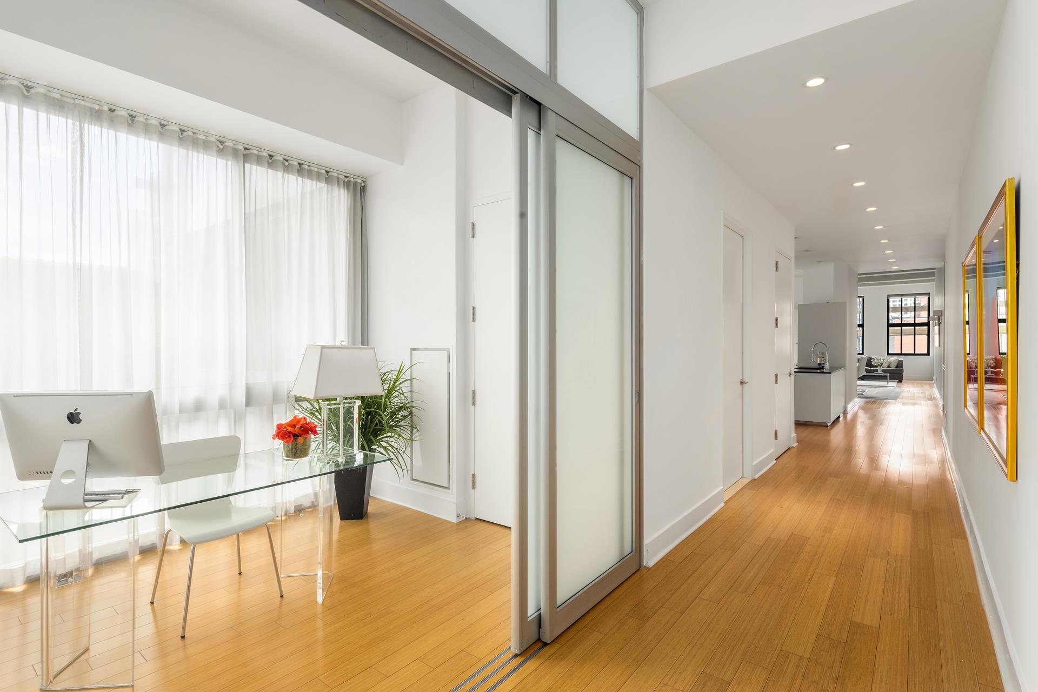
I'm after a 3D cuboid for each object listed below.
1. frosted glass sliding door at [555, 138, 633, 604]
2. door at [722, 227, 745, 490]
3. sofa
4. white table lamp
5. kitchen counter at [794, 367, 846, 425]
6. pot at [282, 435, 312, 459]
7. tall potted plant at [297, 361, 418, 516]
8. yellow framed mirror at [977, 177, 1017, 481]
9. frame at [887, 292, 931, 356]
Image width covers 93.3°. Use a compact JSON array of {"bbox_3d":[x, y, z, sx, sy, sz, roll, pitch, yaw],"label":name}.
[{"bbox_3d":[0.404,0.133,2.608,0.055,2.340,0.880,0,0,39],"label":"frosted glass sliding door"},{"bbox_3d":[1.996,0.128,4.675,0.050,2.430,0.900,0,0,39],"label":"door"},{"bbox_3d":[12.823,0.853,18.000,2.100,0.820,0.930,0,0,39],"label":"sofa"},{"bbox_3d":[-0.997,0.304,2.736,0.400,0.655,0.335,0,0,-41],"label":"white table lamp"},{"bbox_3d":[5.310,0.866,8.836,0.800,0.910,2.000,0,0,39],"label":"kitchen counter"},{"bbox_3d":[-1.270,0.575,2.806,0.165,0.115,0.165,0,0,0],"label":"pot"},{"bbox_3d":[-1.256,0.738,3.877,0.950,1.236,0.880,0,0,-6],"label":"tall potted plant"},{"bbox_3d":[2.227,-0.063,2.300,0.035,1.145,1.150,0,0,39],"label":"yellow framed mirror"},{"bbox_3d":[14.155,-0.752,17.808,1.230,2.260,0.120,0,0,39],"label":"frame"}]

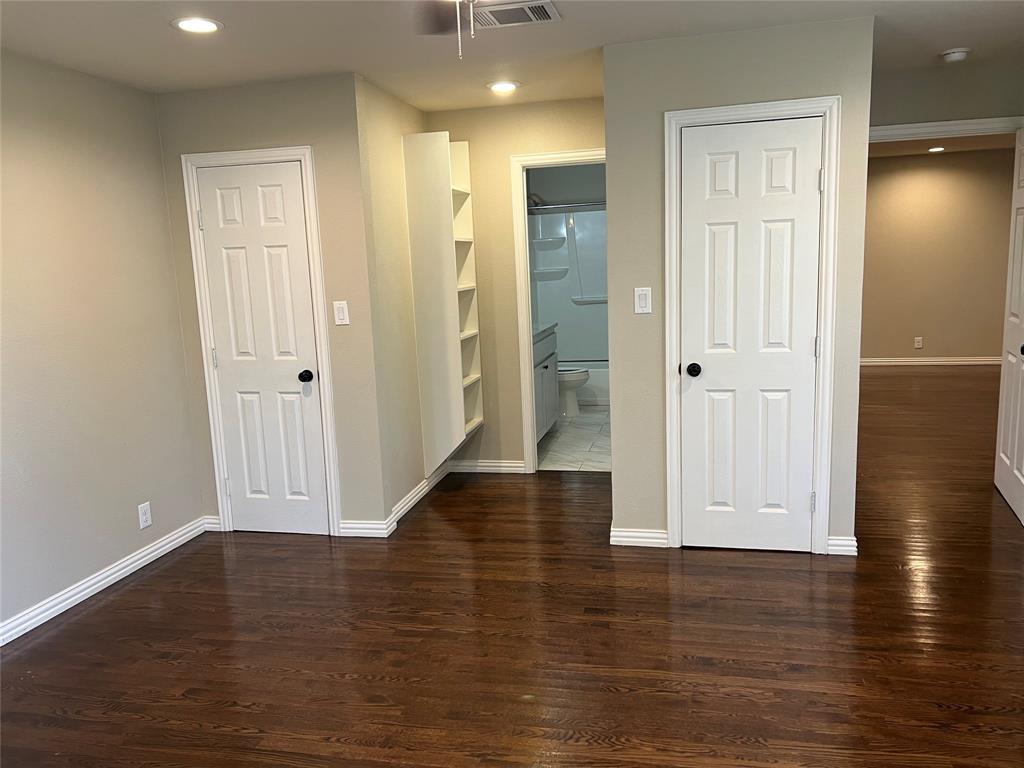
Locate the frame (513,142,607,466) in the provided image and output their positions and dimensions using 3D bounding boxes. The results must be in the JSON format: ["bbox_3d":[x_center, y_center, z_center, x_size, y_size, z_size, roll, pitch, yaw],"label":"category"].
[{"bbox_3d":[0.416,-0.435,5.113,0.740,2.131,0.120,0,10,13],"label":"frame"}]

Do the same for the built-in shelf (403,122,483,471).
[{"bbox_3d":[-0.409,-0.472,4.921,0.287,2.106,0.468,0,10,13],"label":"built-in shelf"}]

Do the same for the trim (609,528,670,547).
[{"bbox_3d":[0.651,0.790,3.922,0.295,0.090,0.018,0,10,13],"label":"trim"}]

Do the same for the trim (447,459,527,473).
[{"bbox_3d":[-0.174,0.583,5.373,0.537,0.090,0.018,0,10,13],"label":"trim"}]

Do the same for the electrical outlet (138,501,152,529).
[{"bbox_3d":[-1.898,0.685,3.992,0.009,0.124,0.081,0,10,13],"label":"electrical outlet"}]

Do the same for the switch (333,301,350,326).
[{"bbox_3d":[-0.904,-0.374,4.074,0.077,0.127,0.010,0,10,13],"label":"switch"}]

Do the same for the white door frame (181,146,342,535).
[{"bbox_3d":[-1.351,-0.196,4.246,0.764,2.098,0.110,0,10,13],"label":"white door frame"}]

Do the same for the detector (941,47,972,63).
[{"bbox_3d":[2.297,-1.693,3.977,0.140,0.046,0.140,0,10,13],"label":"detector"}]

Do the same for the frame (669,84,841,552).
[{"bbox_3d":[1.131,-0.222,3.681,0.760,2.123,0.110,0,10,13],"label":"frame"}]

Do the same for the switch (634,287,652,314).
[{"bbox_3d":[0.636,-0.400,3.718,0.075,0.126,0.010,0,10,13],"label":"switch"}]

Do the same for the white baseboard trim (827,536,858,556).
[{"bbox_3d":[1.604,0.784,3.709,0.138,0.090,0.018,0,10,13],"label":"white baseboard trim"}]

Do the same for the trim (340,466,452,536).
[{"bbox_3d":[-0.682,0.692,4.859,0.264,0.090,1.263,0,10,13],"label":"trim"}]

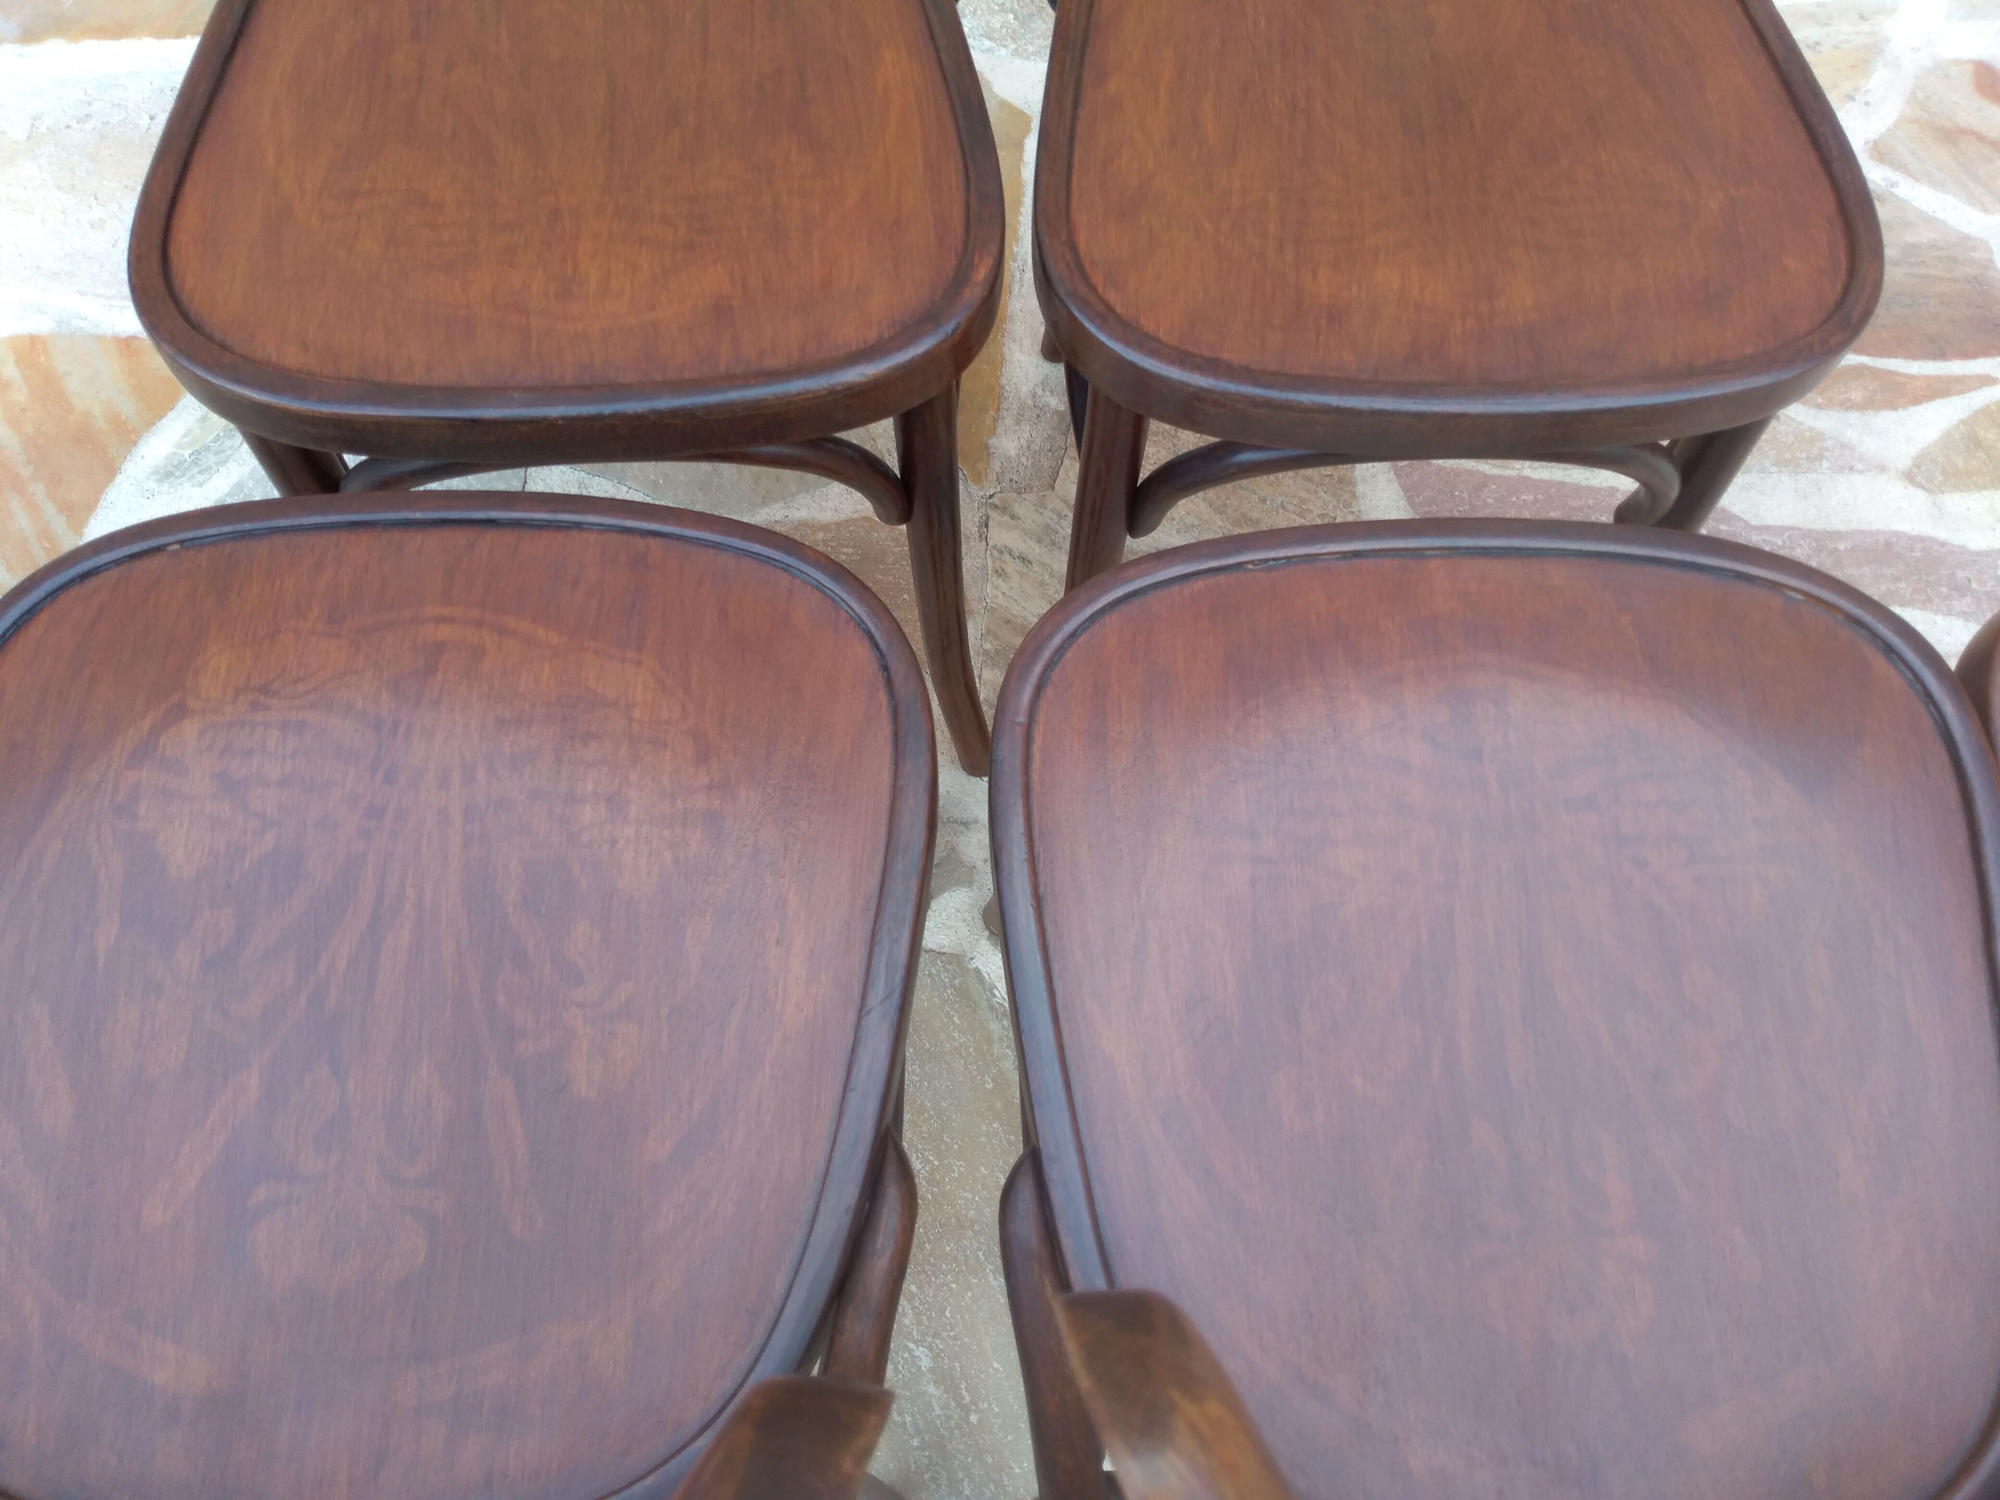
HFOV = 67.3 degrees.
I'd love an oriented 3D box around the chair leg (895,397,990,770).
[{"bbox_3d":[-0.027,-0.081,0.906,0.056,0.418,0.047,-1,67,-2],"label":"chair leg"}]

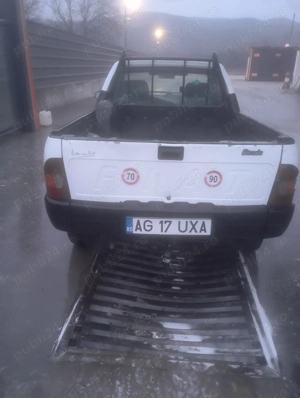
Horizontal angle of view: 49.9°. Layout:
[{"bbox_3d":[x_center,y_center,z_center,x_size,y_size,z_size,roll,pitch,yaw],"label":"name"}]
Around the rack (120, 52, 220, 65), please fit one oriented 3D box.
[{"bbox_3d":[0.213,-1.490,3.397,1.050,0.120,0.100,2,20,1],"label":"rack"}]

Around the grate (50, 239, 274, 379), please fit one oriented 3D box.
[{"bbox_3d":[0.124,0.545,2.293,1.150,0.100,1.500,2,20,3],"label":"grate"}]

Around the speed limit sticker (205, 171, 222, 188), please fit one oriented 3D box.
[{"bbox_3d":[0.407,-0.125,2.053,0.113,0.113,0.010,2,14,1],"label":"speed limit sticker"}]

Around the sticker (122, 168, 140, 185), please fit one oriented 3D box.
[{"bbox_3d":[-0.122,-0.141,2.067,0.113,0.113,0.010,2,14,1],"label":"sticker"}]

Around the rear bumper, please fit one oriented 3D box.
[{"bbox_3d":[0.121,0.145,2.135,1.640,0.260,0.340,2,20,1],"label":"rear bumper"}]

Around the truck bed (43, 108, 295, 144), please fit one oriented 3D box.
[{"bbox_3d":[0.159,-0.454,2.895,1.560,0.480,1.680,2,20,1],"label":"truck bed"}]

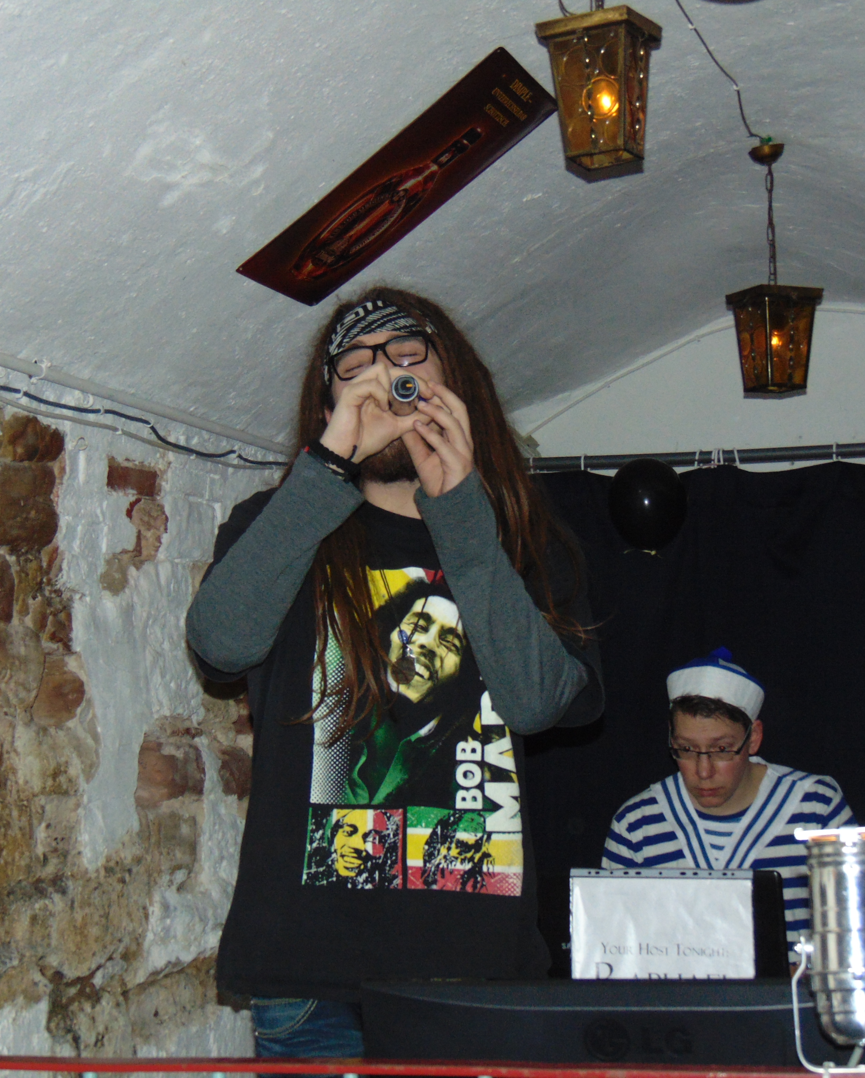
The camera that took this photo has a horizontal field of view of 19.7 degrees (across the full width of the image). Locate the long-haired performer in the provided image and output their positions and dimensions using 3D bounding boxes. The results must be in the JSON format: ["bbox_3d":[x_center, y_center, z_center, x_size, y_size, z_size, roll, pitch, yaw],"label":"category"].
[{"bbox_3d":[-0.043,0.563,3.275,0.540,1.800,0.460,-1,-4,-12],"label":"long-haired performer"}]

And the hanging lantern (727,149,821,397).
[{"bbox_3d":[0.696,-0.561,5.104,0.140,0.516,0.140,1,-5,-26],"label":"hanging lantern"}]

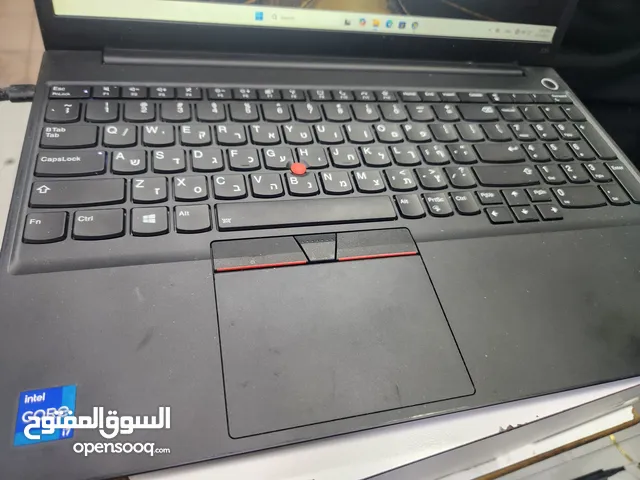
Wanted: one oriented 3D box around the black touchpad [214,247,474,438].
[{"bbox_3d":[0.007,0.033,0.186,0.100,0.003,0.085,-4,56,-16],"label":"black touchpad"}]

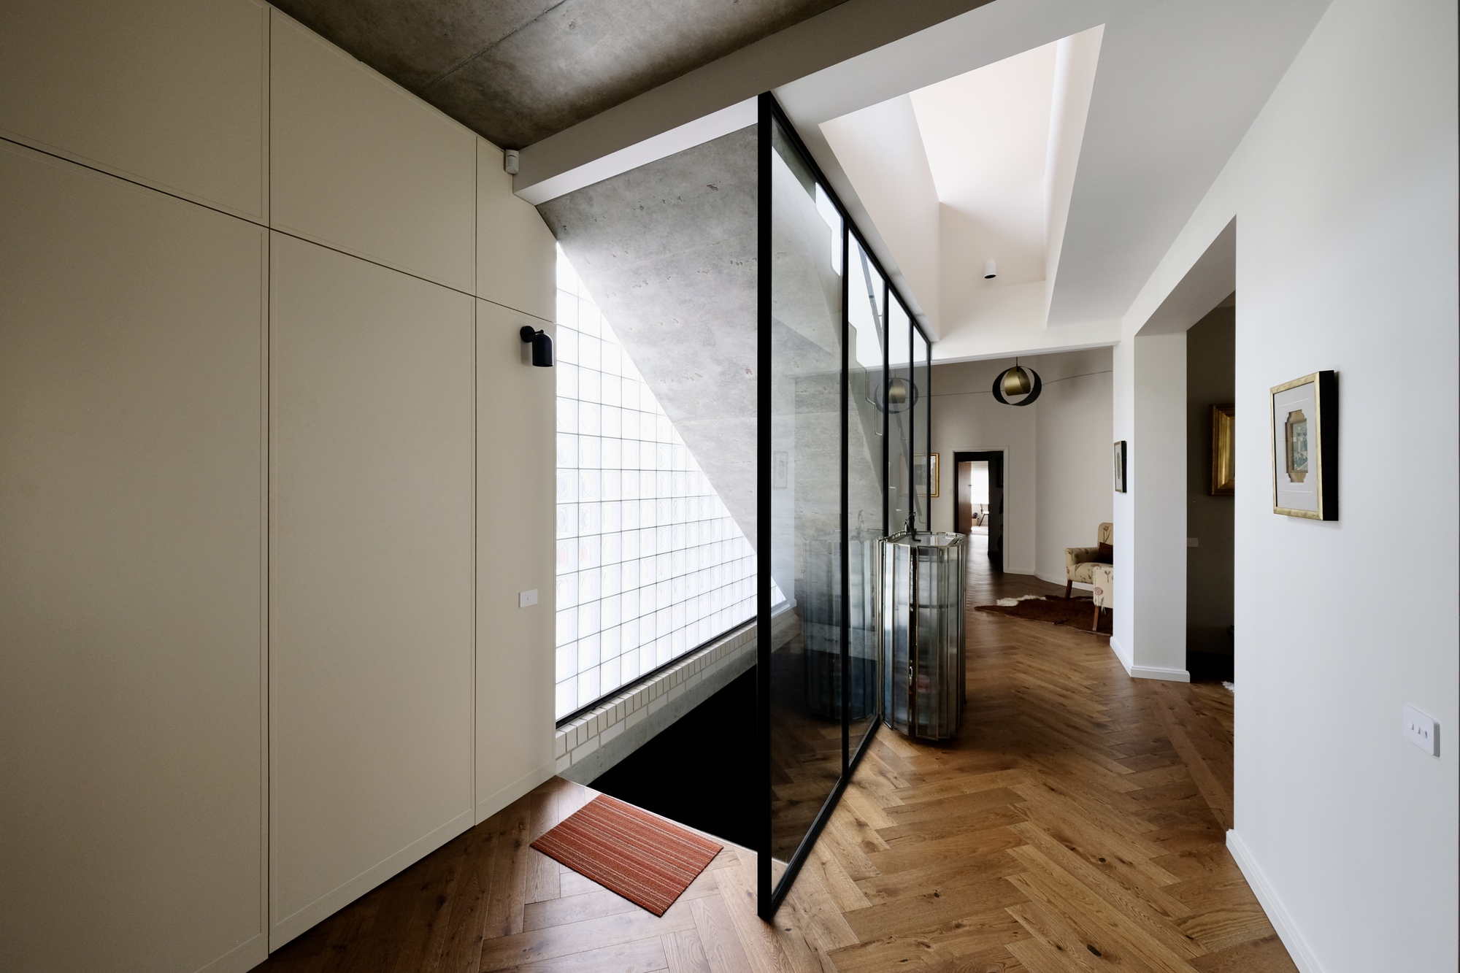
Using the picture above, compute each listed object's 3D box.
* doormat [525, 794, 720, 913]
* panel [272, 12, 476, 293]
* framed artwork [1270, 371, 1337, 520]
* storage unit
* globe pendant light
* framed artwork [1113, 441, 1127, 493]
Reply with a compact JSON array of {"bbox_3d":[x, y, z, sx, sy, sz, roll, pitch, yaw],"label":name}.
[{"bbox_3d":[-0.467,1.629,2.208,0.745,0.010,0.428,0,0,30],"label":"doormat"},{"bbox_3d":[-1.421,-1.287,2.021,0.030,0.768,0.738,0,0,31],"label":"panel"},{"bbox_3d":[1.953,-0.131,1.662,0.034,0.462,0.335,0,0,30],"label":"framed artwork"},{"bbox_3d":[1.422,1.006,3.531,0.510,1.245,0.920,0,0,30],"label":"storage unit"},{"bbox_3d":[4.064,-1.480,6.900,0.600,0.650,0.580,0,0,30],"label":"globe pendant light"},{"bbox_3d":[3.594,-0.175,4.464,0.034,0.460,0.340,0,0,30],"label":"framed artwork"}]

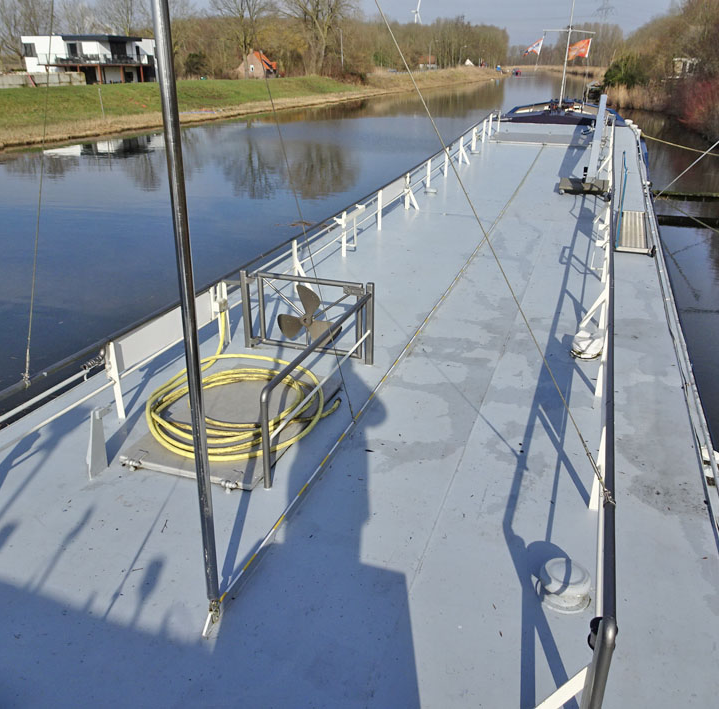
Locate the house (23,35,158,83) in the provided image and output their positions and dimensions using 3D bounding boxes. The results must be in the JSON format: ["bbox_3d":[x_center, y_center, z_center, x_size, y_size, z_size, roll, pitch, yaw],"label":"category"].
[{"bbox_3d":[-32.820,-36.071,80.807,12.658,5.457,9.545,8,25,18],"label":"house"}]

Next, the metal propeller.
[{"bbox_3d":[-0.463,-0.346,5.894,0.630,0.570,0.180,8,25,18],"label":"metal propeller"}]

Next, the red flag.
[{"bbox_3d":[7.928,-10.991,23.615,0.950,0.750,0.180,7,25,15],"label":"red flag"}]

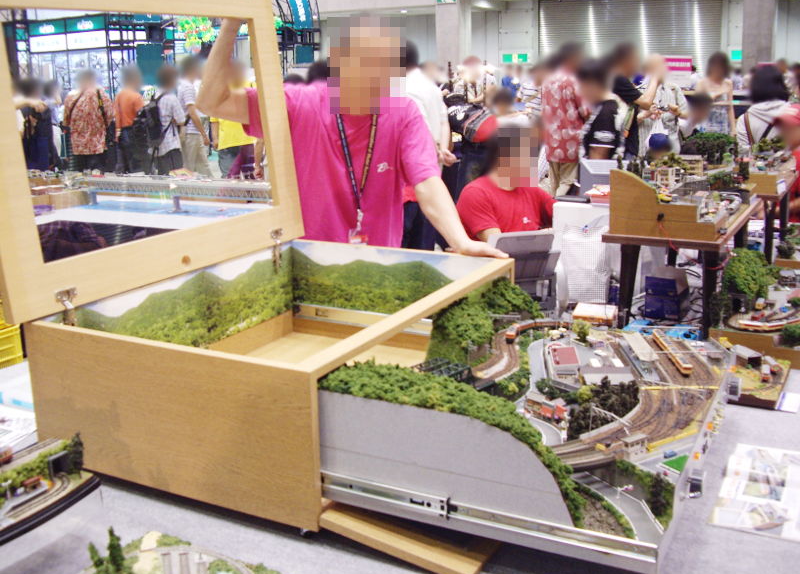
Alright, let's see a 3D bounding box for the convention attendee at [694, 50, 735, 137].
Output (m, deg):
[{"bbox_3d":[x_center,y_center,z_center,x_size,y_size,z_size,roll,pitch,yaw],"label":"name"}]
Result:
[{"bbox_3d":[3.102,-1.509,8.692,0.430,1.569,0.320,1,14,9],"label":"convention attendee"}]

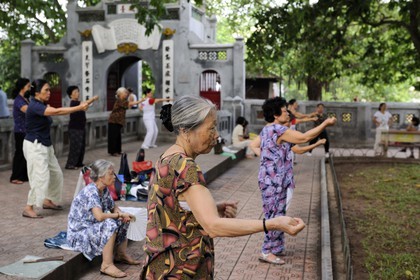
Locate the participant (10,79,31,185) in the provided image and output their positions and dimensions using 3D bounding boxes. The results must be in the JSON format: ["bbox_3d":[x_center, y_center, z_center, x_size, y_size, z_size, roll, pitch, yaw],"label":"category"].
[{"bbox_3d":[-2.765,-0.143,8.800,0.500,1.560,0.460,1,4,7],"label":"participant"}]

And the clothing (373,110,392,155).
[{"bbox_3d":[4.865,-0.261,16.451,0.520,1.240,0.300,0,4,-9],"label":"clothing"}]

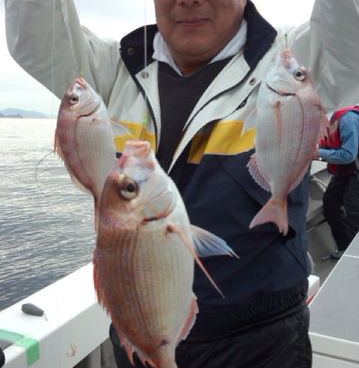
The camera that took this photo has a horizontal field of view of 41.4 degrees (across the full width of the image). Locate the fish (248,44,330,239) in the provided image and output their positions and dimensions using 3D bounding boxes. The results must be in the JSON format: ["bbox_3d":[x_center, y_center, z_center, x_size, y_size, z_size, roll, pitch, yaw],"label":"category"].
[{"bbox_3d":[0.146,-0.059,0.640,0.100,0.243,0.046,4,8,-2],"label":"fish"}]

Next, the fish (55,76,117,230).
[{"bbox_3d":[-0.129,-0.044,0.690,0.086,0.222,0.043,-4,8,9],"label":"fish"}]

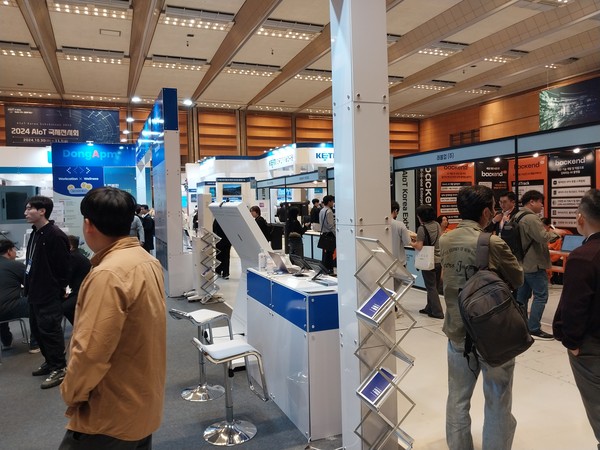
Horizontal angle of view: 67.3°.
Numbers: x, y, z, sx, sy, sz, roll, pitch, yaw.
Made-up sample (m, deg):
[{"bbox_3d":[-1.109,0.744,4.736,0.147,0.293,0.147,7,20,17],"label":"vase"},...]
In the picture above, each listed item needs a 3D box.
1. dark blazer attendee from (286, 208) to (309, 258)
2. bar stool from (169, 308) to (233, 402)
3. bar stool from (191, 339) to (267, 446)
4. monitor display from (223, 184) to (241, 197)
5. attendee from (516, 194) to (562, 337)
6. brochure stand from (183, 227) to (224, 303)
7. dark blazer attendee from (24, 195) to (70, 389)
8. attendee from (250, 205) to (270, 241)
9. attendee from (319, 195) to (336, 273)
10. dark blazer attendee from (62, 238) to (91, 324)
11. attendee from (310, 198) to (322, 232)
[{"bbox_3d":[-0.105,0.293,11.830,0.460,1.530,0.460,-3,3,-28],"label":"dark blazer attendee"},{"bbox_3d":[-0.848,1.105,3.964,0.440,0.750,0.385,-4,4,-42],"label":"bar stool"},{"bbox_3d":[-0.500,1.159,3.258,0.440,0.690,0.385,-3,3,-29],"label":"bar stool"},{"bbox_3d":[-3.295,-1.704,22.000,0.910,0.520,0.070,-3,3,-23],"label":"monitor display"},{"bbox_3d":[2.826,0.438,5.364,0.460,1.700,0.480,-1,3,18],"label":"attendee"},{"bbox_3d":[-1.585,0.666,7.891,0.400,1.280,0.300,-2,3,0],"label":"brochure stand"},{"bbox_3d":[-2.473,0.614,4.433,0.470,1.790,0.360,0,4,37],"label":"dark blazer attendee"},{"bbox_3d":[-0.874,0.369,10.230,0.420,1.600,0.480,-2,3,-5],"label":"attendee"},{"bbox_3d":[0.651,0.234,10.126,0.340,1.770,0.480,-3,3,-24],"label":"attendee"},{"bbox_3d":[-2.835,0.805,5.543,0.680,1.320,0.500,-1,3,22],"label":"dark blazer attendee"},{"bbox_3d":[0.521,0.051,14.222,0.350,1.730,0.470,-2,3,-8],"label":"attendee"}]

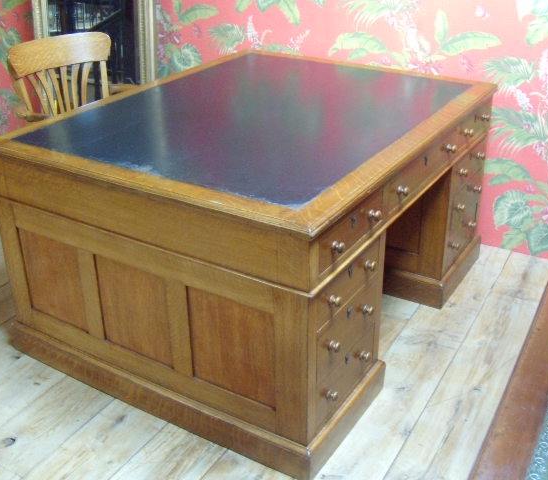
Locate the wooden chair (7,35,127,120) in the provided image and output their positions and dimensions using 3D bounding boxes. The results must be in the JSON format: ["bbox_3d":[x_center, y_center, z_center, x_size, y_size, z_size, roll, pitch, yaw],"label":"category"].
[{"bbox_3d":[-0.779,-0.422,3.058,0.570,0.903,0.600,23,35,39],"label":"wooden chair"}]

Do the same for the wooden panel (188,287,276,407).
[{"bbox_3d":[-0.115,0.296,1.847,0.287,0.314,0.020,15,31,29],"label":"wooden panel"}]

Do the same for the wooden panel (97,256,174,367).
[{"bbox_3d":[-0.419,0.214,2.022,0.286,0.314,0.020,15,31,29],"label":"wooden panel"}]

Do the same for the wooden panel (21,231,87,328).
[{"bbox_3d":[-0.721,0.132,2.195,0.290,0.314,0.020,15,31,29],"label":"wooden panel"}]

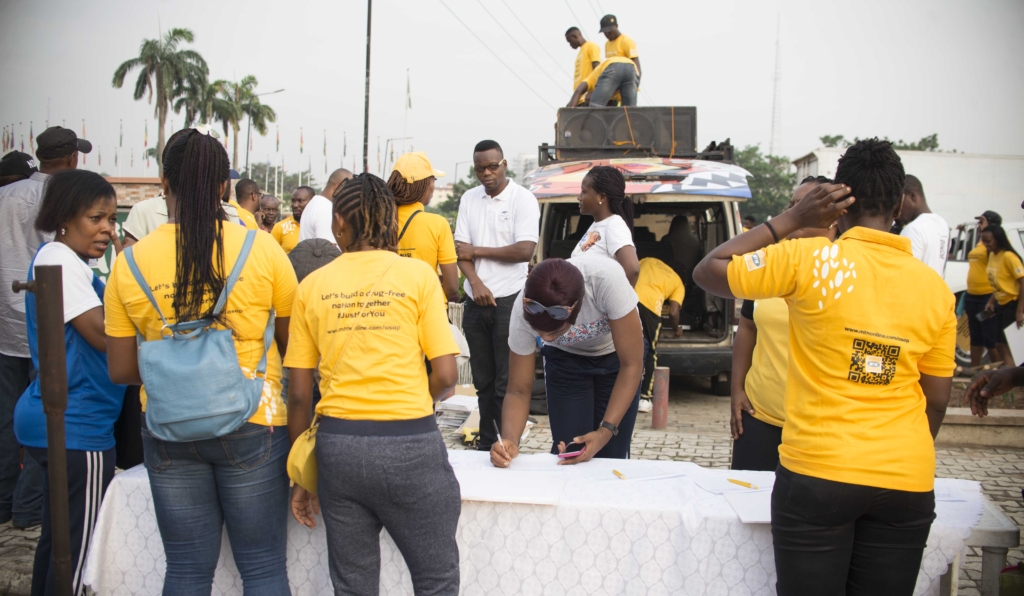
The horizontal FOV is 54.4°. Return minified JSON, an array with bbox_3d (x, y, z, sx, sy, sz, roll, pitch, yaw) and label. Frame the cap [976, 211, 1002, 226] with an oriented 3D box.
[{"bbox_3d":[4.842,-0.806,10.100,0.260,0.150,0.180,0,3,-21],"label":"cap"}]

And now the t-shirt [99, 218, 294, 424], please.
[{"bbox_3d":[-0.860,0.073,2.750,0.510,0.560,0.300,0,4,-10],"label":"t-shirt"}]

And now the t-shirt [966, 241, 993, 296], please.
[{"bbox_3d":[4.430,-0.285,9.300,0.310,0.580,0.440,-1,5,-28],"label":"t-shirt"}]

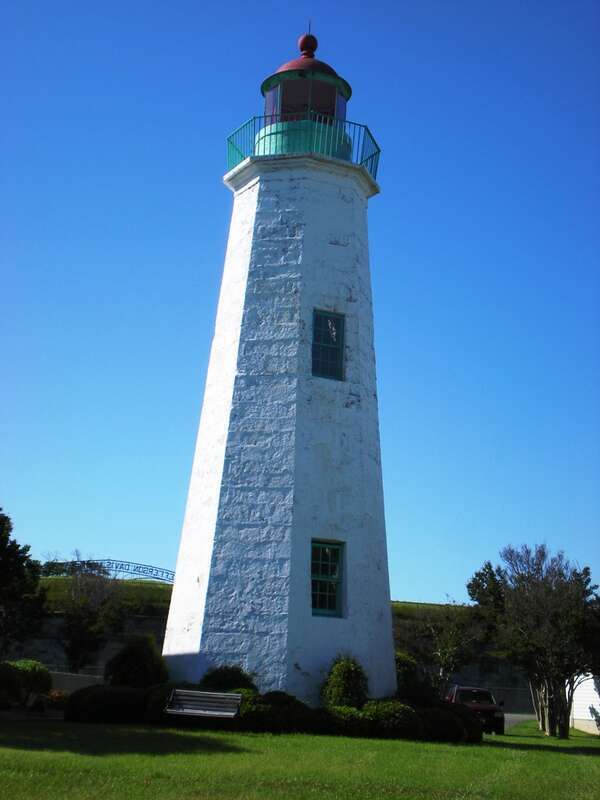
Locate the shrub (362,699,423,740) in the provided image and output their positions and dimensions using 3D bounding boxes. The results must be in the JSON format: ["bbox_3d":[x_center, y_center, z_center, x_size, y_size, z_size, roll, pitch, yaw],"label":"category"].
[{"bbox_3d":[1.897,6.552,26.547,1.211,0.837,1.150,2,-11,5],"label":"shrub"}]

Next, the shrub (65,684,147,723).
[{"bbox_3d":[-4.181,6.523,27.821,1.730,0.794,1.350,4,-12,-8],"label":"shrub"}]

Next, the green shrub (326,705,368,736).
[{"bbox_3d":[0.933,6.570,26.534,0.846,0.637,0.850,2,-11,3],"label":"green shrub"}]

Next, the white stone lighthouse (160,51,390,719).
[{"bbox_3d":[-0.154,-0.934,32.022,5.305,17.578,5.305,8,-13,-26],"label":"white stone lighthouse"}]

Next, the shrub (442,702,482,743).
[{"bbox_3d":[3.446,6.881,27.618,0.882,0.829,0.950,1,-12,7],"label":"shrub"}]

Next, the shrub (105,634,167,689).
[{"bbox_3d":[-3.739,6.318,29.601,1.442,1.875,1.450,4,-12,-6],"label":"shrub"}]

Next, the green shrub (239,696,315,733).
[{"bbox_3d":[-0.482,6.450,26.545,1.532,0.717,1.200,3,-11,0],"label":"green shrub"}]

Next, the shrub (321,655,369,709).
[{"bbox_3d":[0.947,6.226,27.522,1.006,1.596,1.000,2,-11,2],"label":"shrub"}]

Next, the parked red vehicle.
[{"bbox_3d":[5.958,10.718,45.027,1.800,1.660,4.500,3,-11,0],"label":"parked red vehicle"}]

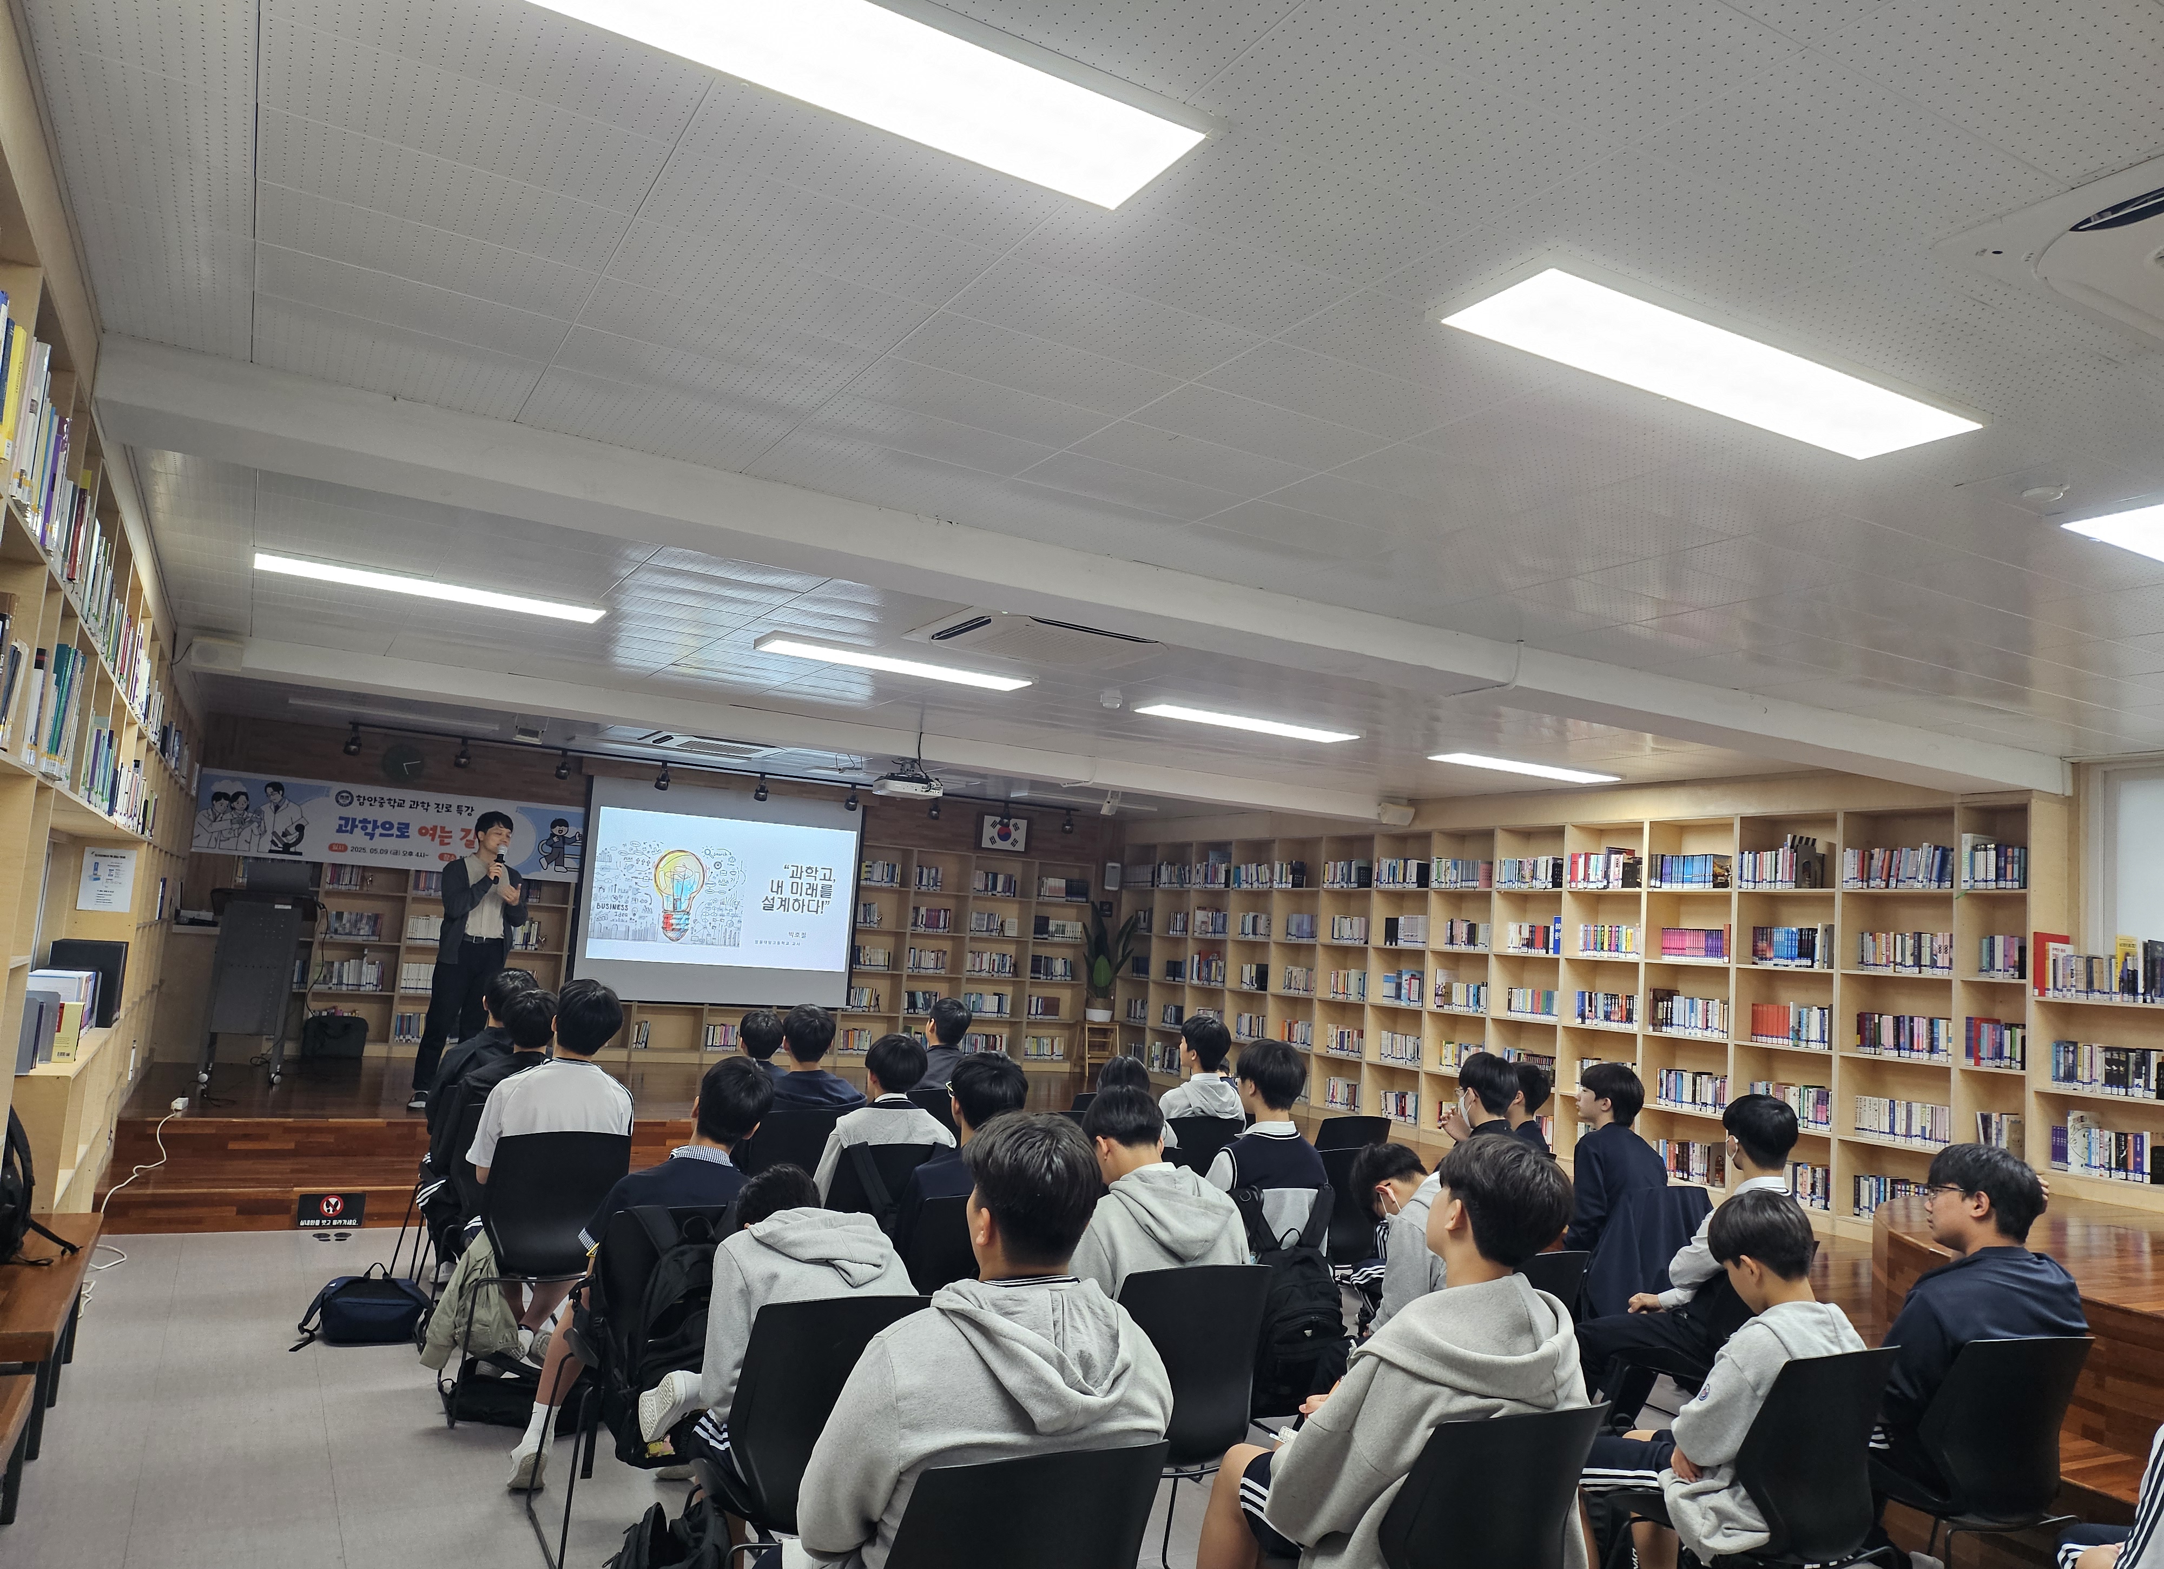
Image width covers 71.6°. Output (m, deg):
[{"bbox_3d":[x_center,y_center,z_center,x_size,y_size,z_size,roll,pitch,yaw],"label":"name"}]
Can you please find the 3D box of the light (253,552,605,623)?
[{"bbox_3d":[-2.428,-0.755,5.650,1.230,0.050,0.280,7,-7,-29],"label":"light"}]

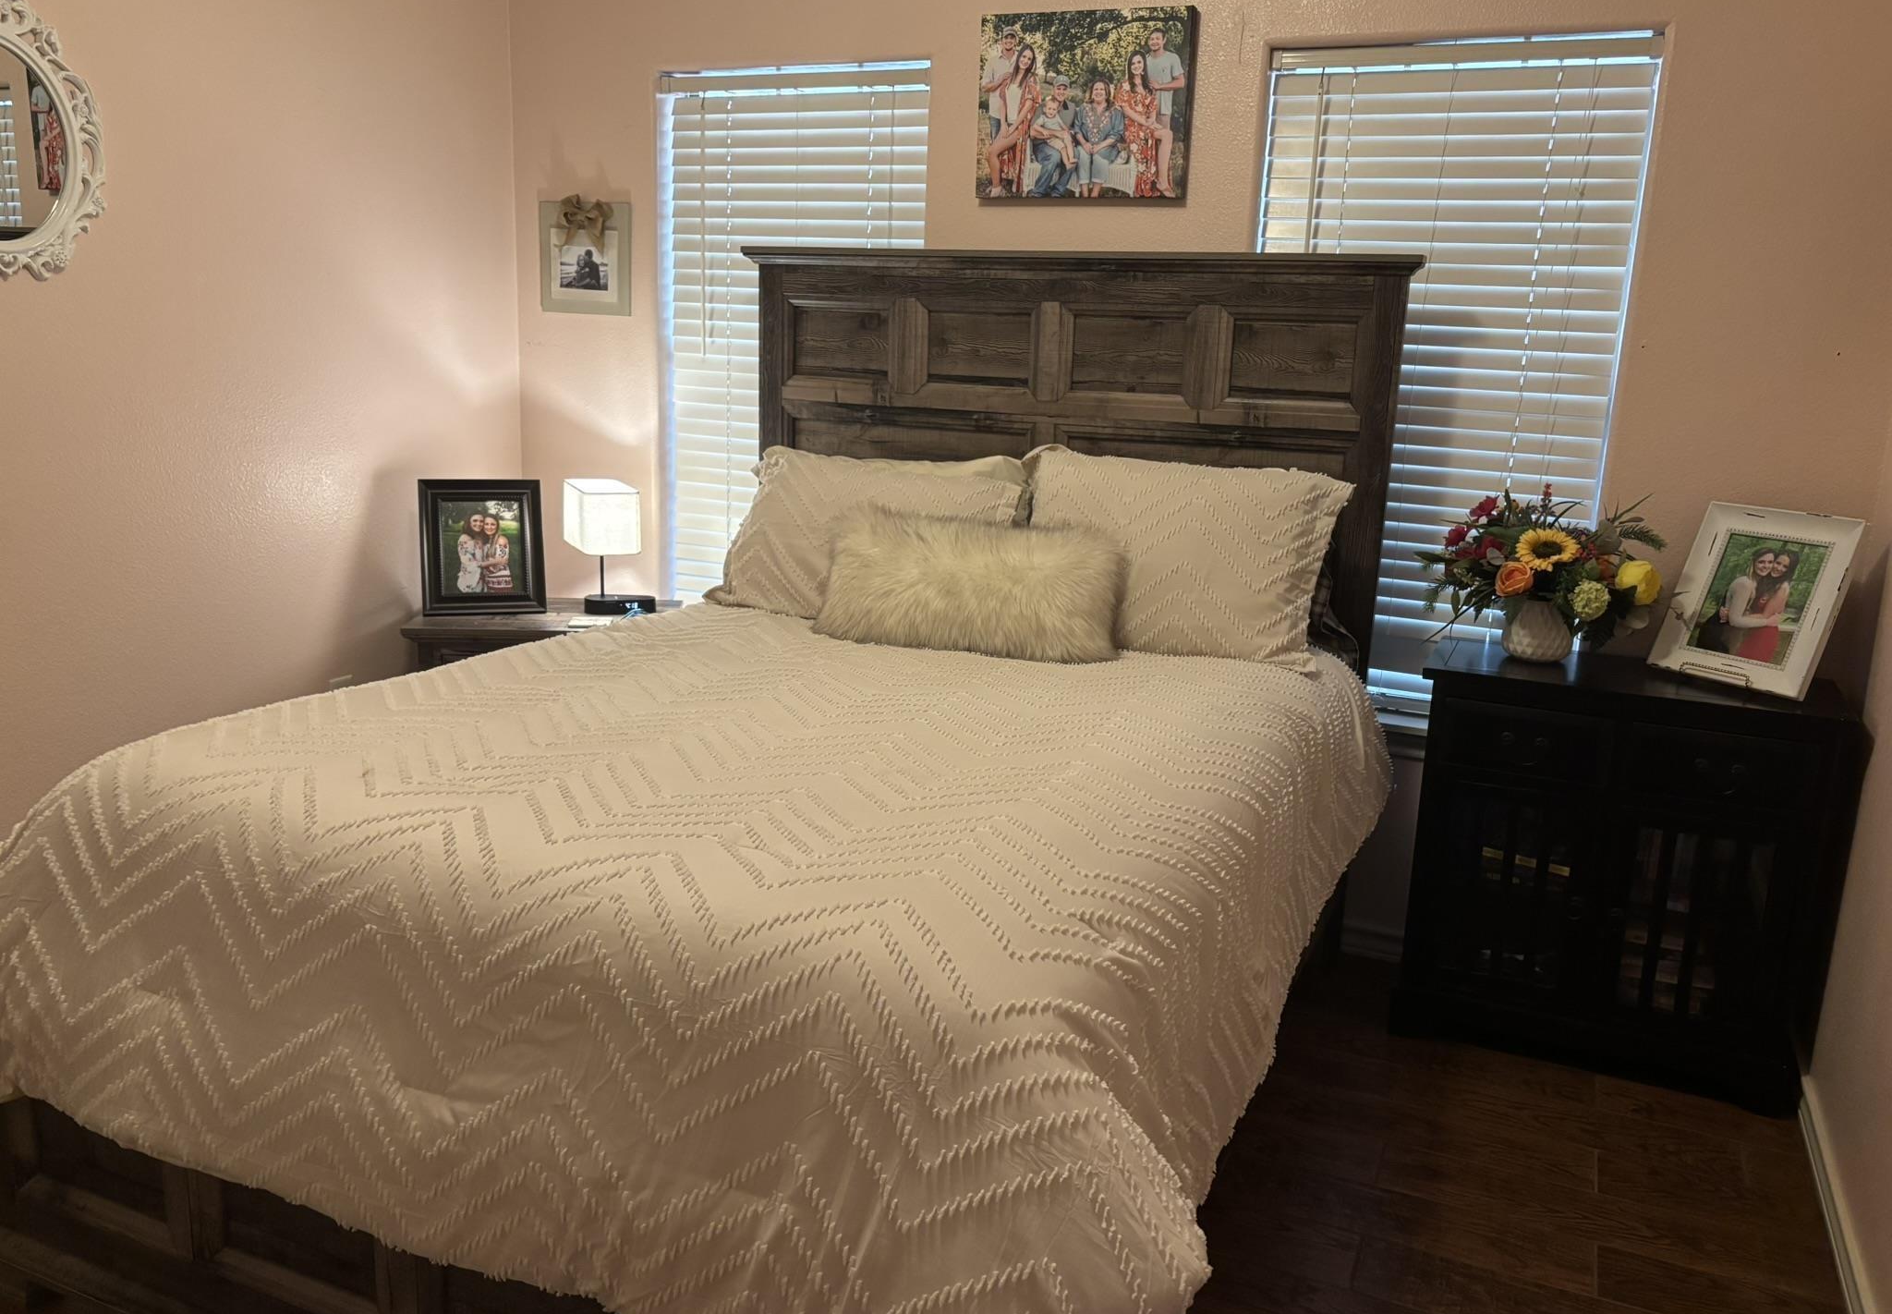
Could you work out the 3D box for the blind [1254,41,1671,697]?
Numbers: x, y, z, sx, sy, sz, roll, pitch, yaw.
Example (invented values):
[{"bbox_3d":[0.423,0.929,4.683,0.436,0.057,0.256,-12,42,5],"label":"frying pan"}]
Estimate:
[{"bbox_3d":[1.062,-0.585,3.171,0.775,1.467,0.060,8,14,23],"label":"blind"}]

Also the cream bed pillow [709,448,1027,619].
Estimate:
[{"bbox_3d":[-0.182,-0.289,3.298,0.710,0.410,0.160,8,-18,23],"label":"cream bed pillow"}]

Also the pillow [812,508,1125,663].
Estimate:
[{"bbox_3d":[0.043,-0.162,3.034,0.640,0.280,0.150,9,-15,26],"label":"pillow"}]

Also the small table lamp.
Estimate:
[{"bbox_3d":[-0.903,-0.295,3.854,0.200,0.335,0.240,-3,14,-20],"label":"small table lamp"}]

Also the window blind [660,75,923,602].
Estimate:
[{"bbox_3d":[-0.424,-0.789,3.800,0.787,1.468,0.060,8,14,23],"label":"window blind"}]

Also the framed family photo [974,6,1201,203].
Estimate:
[{"bbox_3d":[0.322,-1.278,3.302,0.514,0.410,0.038,8,14,23],"label":"framed family photo"}]

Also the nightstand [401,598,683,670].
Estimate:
[{"bbox_3d":[-1.065,0.208,3.861,0.669,0.660,0.409,0,13,-7],"label":"nightstand"}]

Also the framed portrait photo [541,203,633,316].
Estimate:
[{"bbox_3d":[-0.996,-1.107,3.942,0.305,0.304,0.028,8,14,23],"label":"framed portrait photo"}]

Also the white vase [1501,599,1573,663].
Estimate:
[{"bbox_3d":[1.258,-0.058,3.008,0.148,0.128,0.148,8,14,23],"label":"white vase"}]

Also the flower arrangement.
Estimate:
[{"bbox_3d":[1.240,-0.198,2.969,0.490,0.310,0.310,8,14,23],"label":"flower arrangement"}]

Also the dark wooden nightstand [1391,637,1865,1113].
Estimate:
[{"bbox_3d":[1.381,0.430,2.992,0.773,0.805,0.364,8,14,23],"label":"dark wooden nightstand"}]

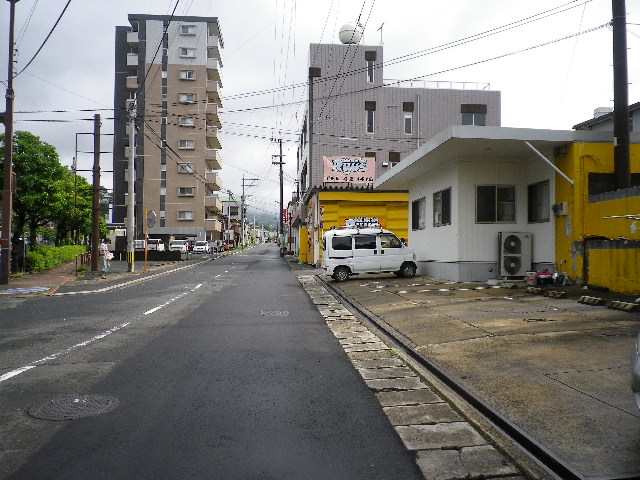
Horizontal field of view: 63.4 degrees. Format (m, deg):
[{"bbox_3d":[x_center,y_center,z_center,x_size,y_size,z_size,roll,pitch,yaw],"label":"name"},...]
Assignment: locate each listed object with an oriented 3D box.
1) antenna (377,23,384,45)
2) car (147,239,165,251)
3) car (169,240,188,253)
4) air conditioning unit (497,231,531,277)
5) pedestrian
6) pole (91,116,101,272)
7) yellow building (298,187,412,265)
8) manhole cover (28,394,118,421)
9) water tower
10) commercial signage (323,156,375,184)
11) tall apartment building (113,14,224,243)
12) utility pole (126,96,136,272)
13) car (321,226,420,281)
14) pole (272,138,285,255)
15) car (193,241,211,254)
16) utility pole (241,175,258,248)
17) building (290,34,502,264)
[{"bbox_3d":[3.907,-13.144,33.000,0.500,1.350,0.800,1,-2,-22],"label":"antenna"},{"bbox_3d":[-19.200,0.770,60.500,1.480,1.680,3.500,0,-2,-6],"label":"car"},{"bbox_3d":[-15.530,0.810,57.496,1.680,1.520,4.000,0,-2,-10],"label":"car"},{"bbox_3d":[6.100,0.450,16.150,0.920,1.350,0.350,0,-2,0],"label":"air conditioning unit"},{"bbox_3d":[-8.354,0.722,20.127,0.500,1.570,0.480,0,-2,12],"label":"pedestrian"},{"bbox_3d":[-10.650,-2.240,24.700,0.350,7.500,0.350,0,-2,0],"label":"pole"},{"bbox_3d":[2.000,-0.580,30.500,4.900,4.250,6.500,0,-2,-5],"label":"yellow building"},{"bbox_3d":[-2.170,1.495,4.600,0.720,0.030,0.720,0,0,-6],"label":"manhole cover"},{"bbox_3d":[1.956,-13.166,33.200,1.450,1.500,1.450,0,-2,-6],"label":"water tower"},{"bbox_3d":[1.610,-3.780,28.000,2.770,1.430,0.140,0,-2,2],"label":"commercial signage"},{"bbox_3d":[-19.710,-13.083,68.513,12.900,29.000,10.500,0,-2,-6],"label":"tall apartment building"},{"bbox_3d":[-8.751,-2.675,24.146,0.420,8.350,0.420,0,-2,-6],"label":"utility pole"},{"bbox_3d":[1.707,0.482,19.551,3.400,1.950,1.480,-1,-2,-6],"label":"car"},{"bbox_3d":[-3.850,-3.980,48.500,1.150,11.000,0.400,0,-2,0],"label":"pole"},{"bbox_3d":[-13.700,0.850,60.300,1.690,1.500,4.100,0,-2,-6],"label":"car"},{"bbox_3d":[-11.300,-4.600,84.000,2.500,12.000,0.400,0,-2,0],"label":"utility pole"},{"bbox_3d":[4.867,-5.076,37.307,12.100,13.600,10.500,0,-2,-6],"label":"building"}]

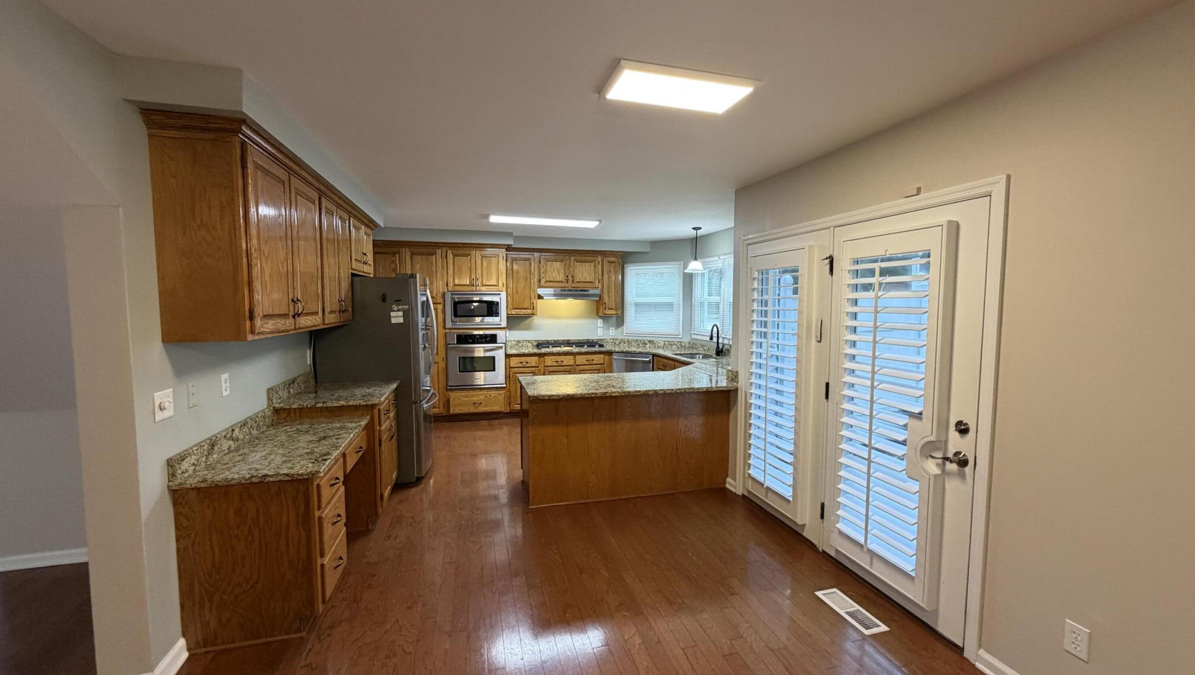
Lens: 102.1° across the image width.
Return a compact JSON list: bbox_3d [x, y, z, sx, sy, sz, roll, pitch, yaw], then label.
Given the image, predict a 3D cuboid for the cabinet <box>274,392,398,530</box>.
[{"bbox_3d":[-1.909,0.858,3.643,0.636,0.866,0.874,-1,4,-15],"label":"cabinet"}]

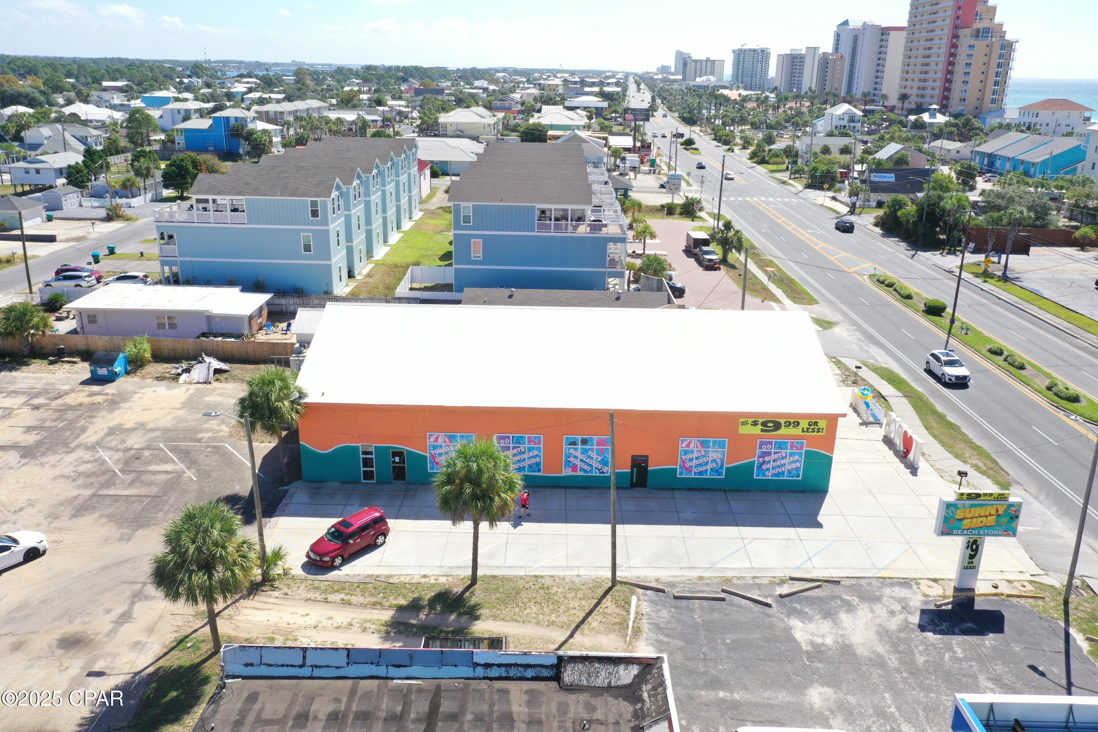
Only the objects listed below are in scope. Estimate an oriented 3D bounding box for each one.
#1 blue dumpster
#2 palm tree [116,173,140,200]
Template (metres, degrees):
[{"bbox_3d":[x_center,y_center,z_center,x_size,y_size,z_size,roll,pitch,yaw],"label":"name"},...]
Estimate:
[{"bbox_3d":[-33.981,0.067,65.750,2.050,1.720,1.420,3,19,5],"label":"blue dumpster"},{"bbox_3d":[-71.330,-30.057,145.823,3.224,4.841,3.224,1,19,0],"label":"palm tree"}]

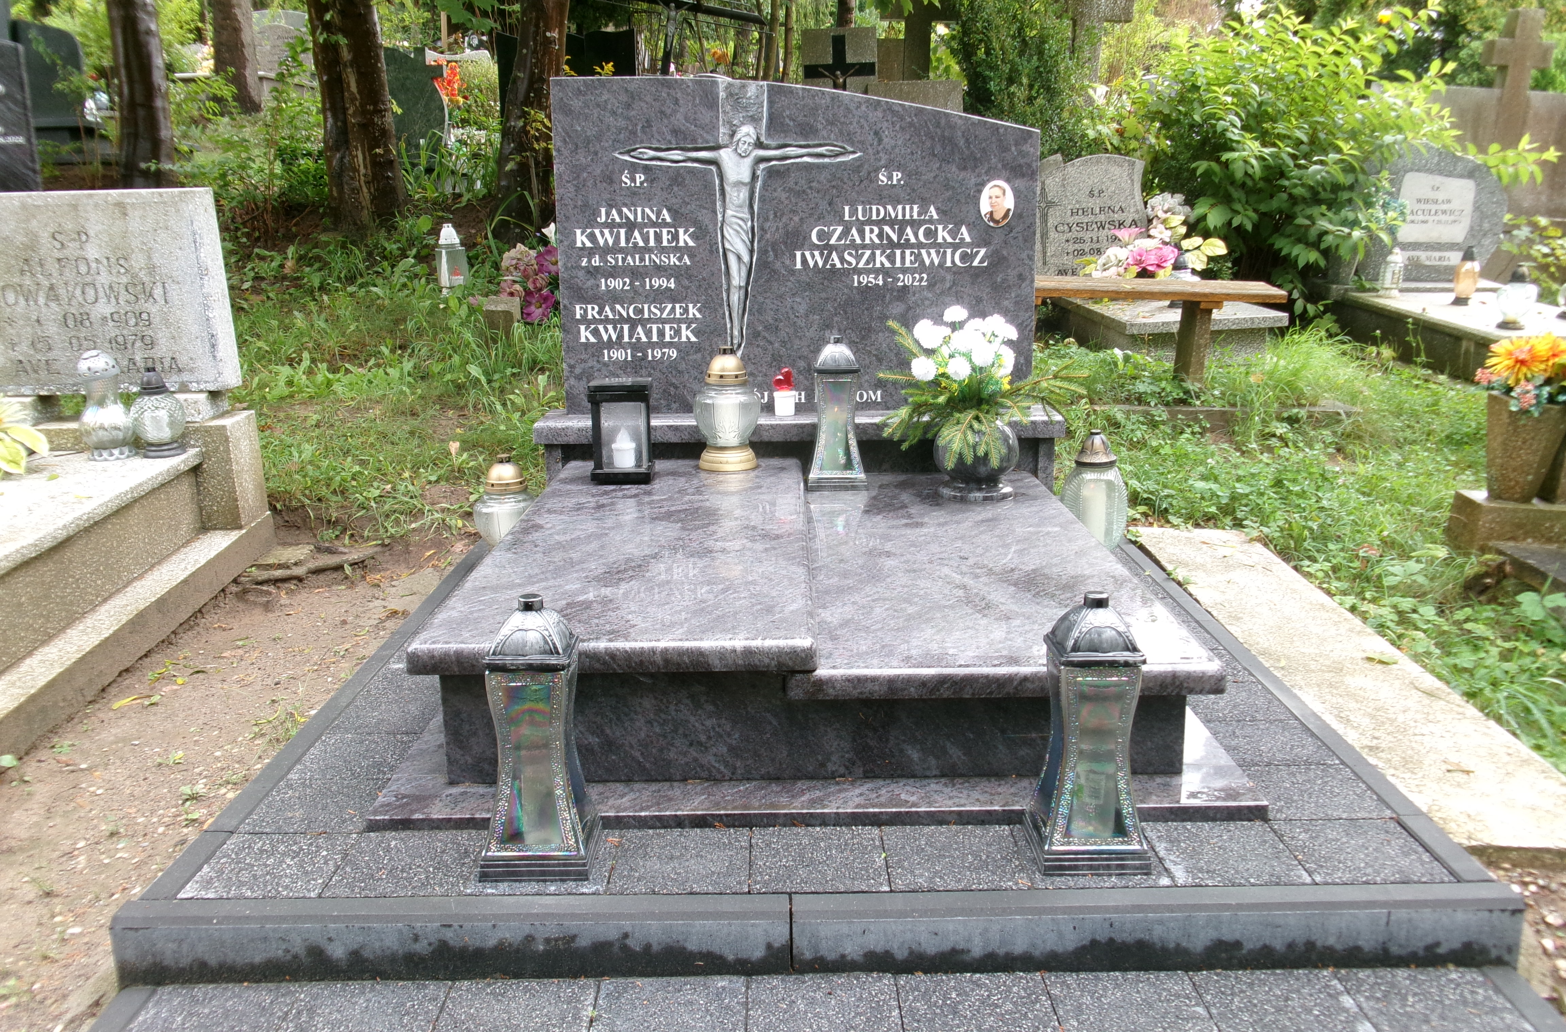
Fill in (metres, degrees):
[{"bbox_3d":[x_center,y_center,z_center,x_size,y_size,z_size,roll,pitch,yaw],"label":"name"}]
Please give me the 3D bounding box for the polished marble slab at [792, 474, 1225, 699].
[{"bbox_3d":[0.357,0.085,2.818,0.704,0.051,1.591,-1,13,0],"label":"polished marble slab"}]

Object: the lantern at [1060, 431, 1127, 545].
[{"bbox_3d":[0.876,-0.070,3.564,0.191,0.339,0.191,-1,12,0],"label":"lantern"}]

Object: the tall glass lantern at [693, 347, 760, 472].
[{"bbox_3d":[-0.146,-0.288,3.365,0.178,0.313,0.178,-1,12,0],"label":"tall glass lantern"}]

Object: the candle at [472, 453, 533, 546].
[{"bbox_3d":[-0.750,-0.010,3.436,0.178,0.316,0.178,-1,12,0],"label":"candle"}]

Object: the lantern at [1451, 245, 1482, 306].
[{"bbox_3d":[3.128,-1.101,5.800,0.115,0.264,0.115,-1,12,0],"label":"lantern"}]

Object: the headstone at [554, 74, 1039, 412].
[{"bbox_3d":[0.042,-0.741,3.505,1.306,0.904,0.090,-1,13,0],"label":"headstone"}]

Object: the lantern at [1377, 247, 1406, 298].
[{"bbox_3d":[3.027,-1.212,6.300,0.116,0.236,0.116,-1,12,0],"label":"lantern"}]

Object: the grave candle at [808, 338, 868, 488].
[{"bbox_3d":[0.145,-0.277,3.376,0.155,0.395,0.155,-1,12,0],"label":"grave candle"}]

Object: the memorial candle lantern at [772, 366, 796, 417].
[{"bbox_3d":[0.004,-0.354,3.597,0.064,0.132,0.064,-1,13,0],"label":"memorial candle lantern"}]

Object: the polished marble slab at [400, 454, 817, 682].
[{"bbox_3d":[-0.275,0.054,2.721,0.642,0.050,1.500,-1,13,0],"label":"polished marble slab"}]

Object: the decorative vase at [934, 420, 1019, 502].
[{"bbox_3d":[0.501,-0.157,3.273,0.222,0.202,0.222,-1,12,0],"label":"decorative vase"}]

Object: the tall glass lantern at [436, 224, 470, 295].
[{"bbox_3d":[-1.357,-1.047,5.200,0.131,0.296,0.131,-1,12,0],"label":"tall glass lantern"}]

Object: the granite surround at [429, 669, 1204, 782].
[{"bbox_3d":[0.047,0.173,2.775,1.212,0.200,1.450,-1,13,0],"label":"granite surround"}]

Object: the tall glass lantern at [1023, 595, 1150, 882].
[{"bbox_3d":[0.457,0.311,1.882,0.156,0.402,0.156,-1,13,0],"label":"tall glass lantern"}]

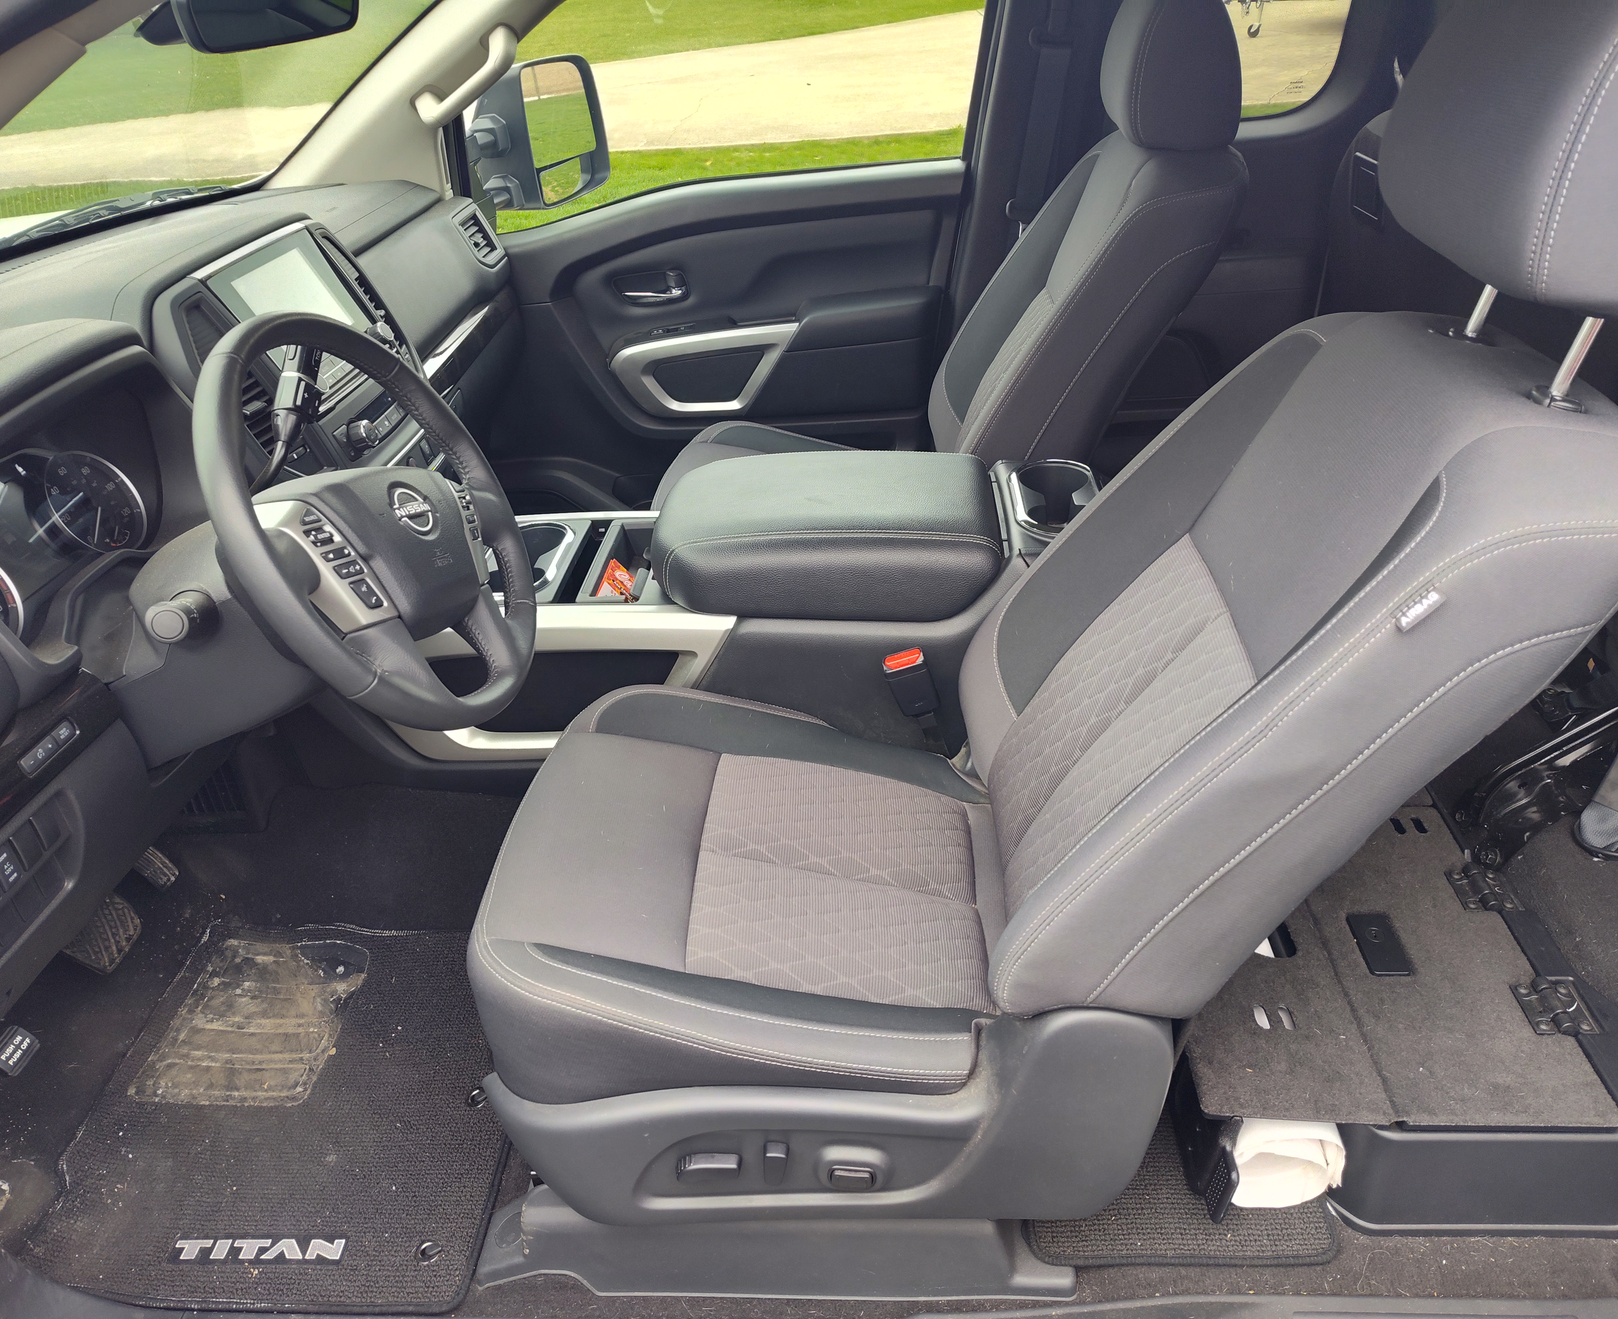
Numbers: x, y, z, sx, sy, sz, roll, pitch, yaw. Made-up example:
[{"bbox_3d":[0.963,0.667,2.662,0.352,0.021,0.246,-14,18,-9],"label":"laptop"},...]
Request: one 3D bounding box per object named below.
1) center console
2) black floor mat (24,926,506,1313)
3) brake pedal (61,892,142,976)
[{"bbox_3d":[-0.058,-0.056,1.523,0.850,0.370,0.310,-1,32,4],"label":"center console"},{"bbox_3d":[-0.560,0.487,1.329,0.500,0.025,0.510,-1,32,4],"label":"black floor mat"},{"bbox_3d":[-0.805,0.306,1.320,0.030,0.066,0.098,-38,23,24],"label":"brake pedal"}]

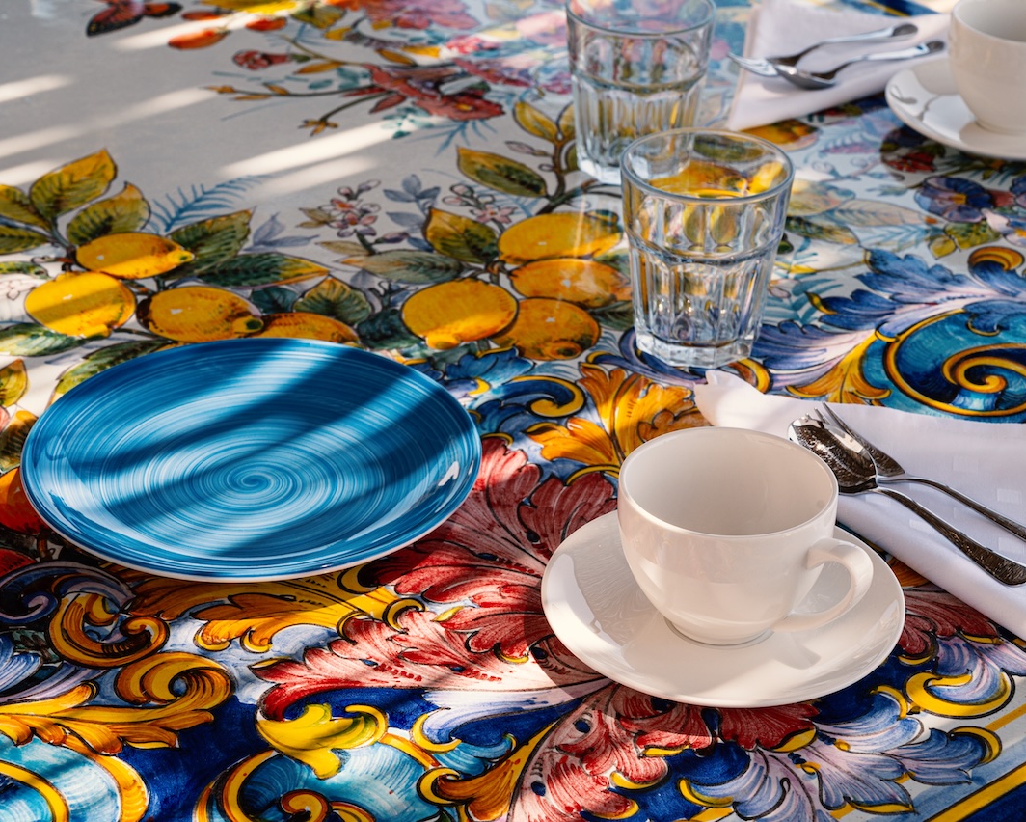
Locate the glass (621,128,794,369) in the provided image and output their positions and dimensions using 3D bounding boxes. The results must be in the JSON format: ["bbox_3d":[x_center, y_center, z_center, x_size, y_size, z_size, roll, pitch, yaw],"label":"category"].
[{"bbox_3d":[0.093,-0.078,1.189,0.084,0.097,0.084,1,31,-1],"label":"glass"}]

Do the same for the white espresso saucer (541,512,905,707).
[{"bbox_3d":[0.086,0.084,0.997,0.150,0.019,0.150,1,31,-1],"label":"white espresso saucer"}]

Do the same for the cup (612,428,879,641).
[{"bbox_3d":[0.097,0.060,0.975,0.111,0.067,0.087,19,35,26],"label":"cup"}]

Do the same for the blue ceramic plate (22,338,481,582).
[{"bbox_3d":[-0.117,0.027,1.081,0.205,0.022,0.205,1,31,-1],"label":"blue ceramic plate"}]

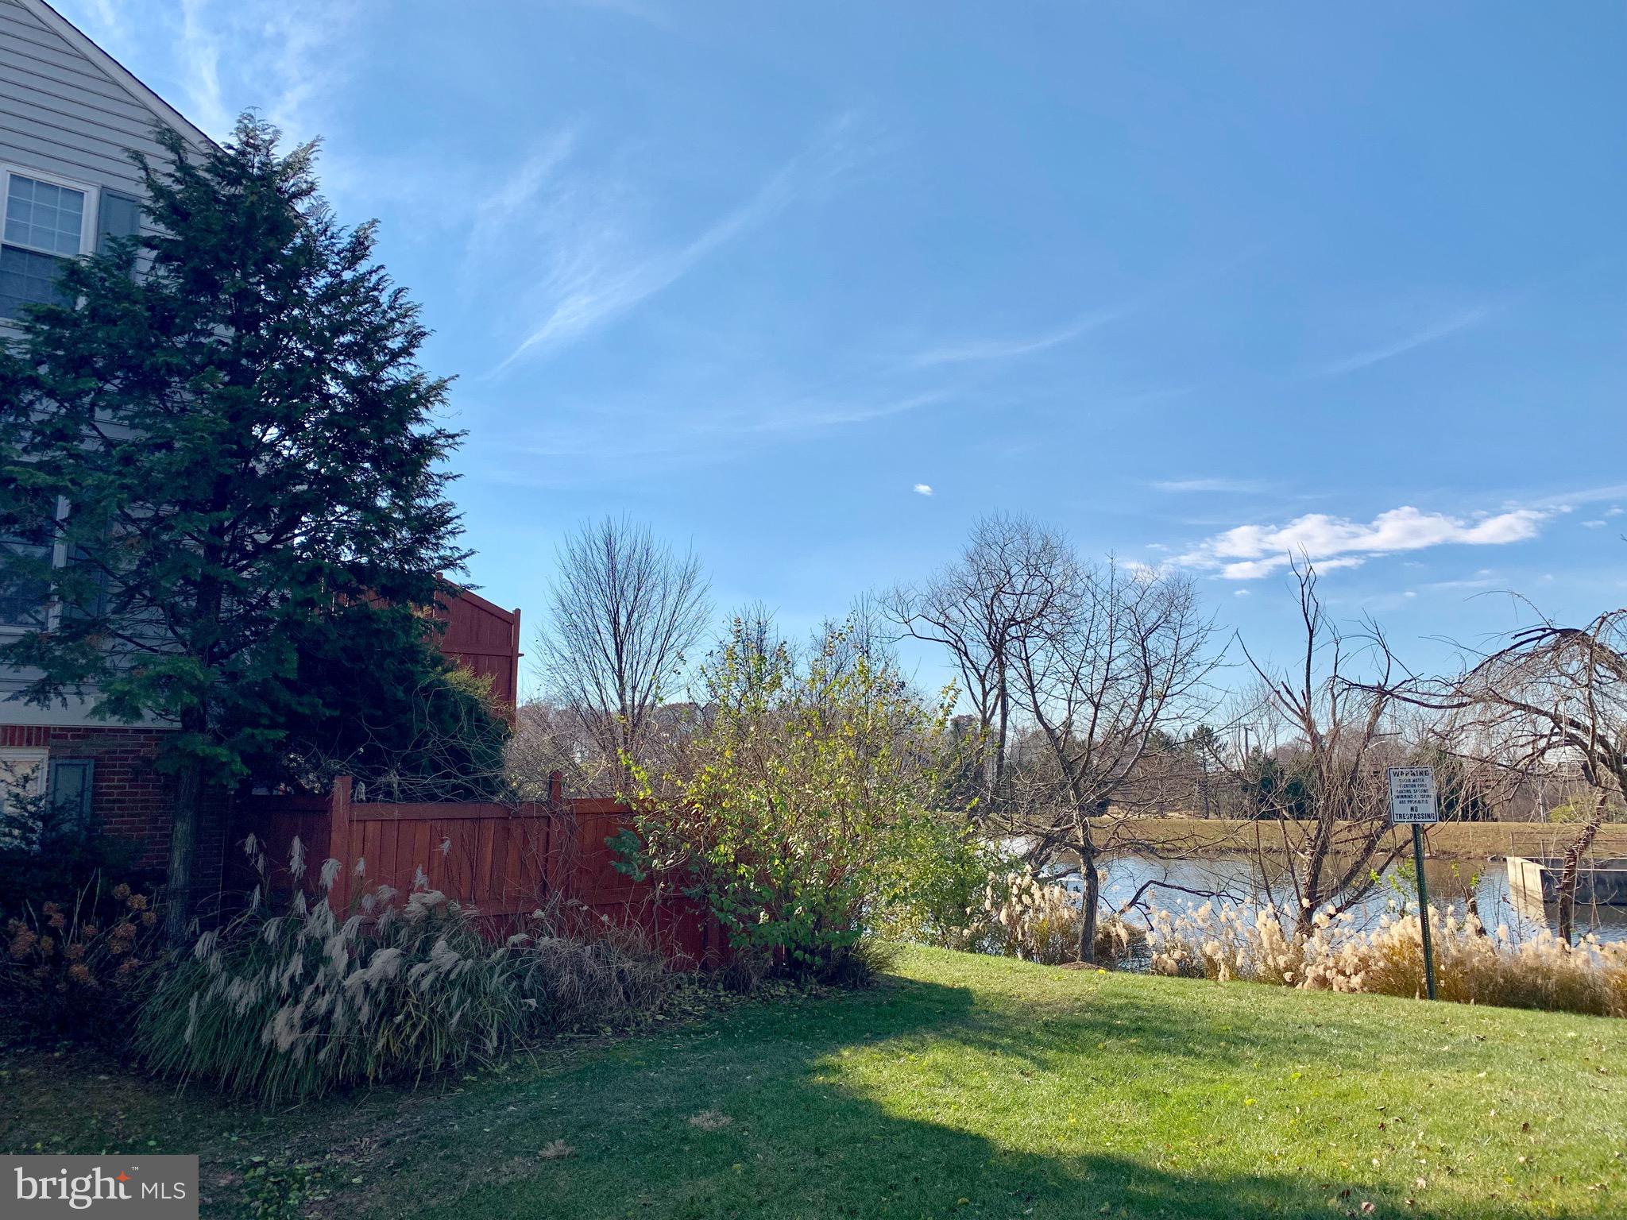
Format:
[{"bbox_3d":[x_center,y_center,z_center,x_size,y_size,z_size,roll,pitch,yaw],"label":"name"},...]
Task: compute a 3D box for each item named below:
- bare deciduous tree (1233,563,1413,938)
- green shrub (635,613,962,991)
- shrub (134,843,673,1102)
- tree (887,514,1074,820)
[{"bbox_3d":[6.860,2.177,16.454,2.400,5.450,2.400,0,-8,0],"label":"bare deciduous tree"},{"bbox_3d":[-0.091,2.006,12.592,3.400,3.480,3.000,0,-8,0],"label":"green shrub"},{"bbox_3d":[-2.510,2.206,7.863,3.100,1.200,2.000,6,-10,-35],"label":"shrub"},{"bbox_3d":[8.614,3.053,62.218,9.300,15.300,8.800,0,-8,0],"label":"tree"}]

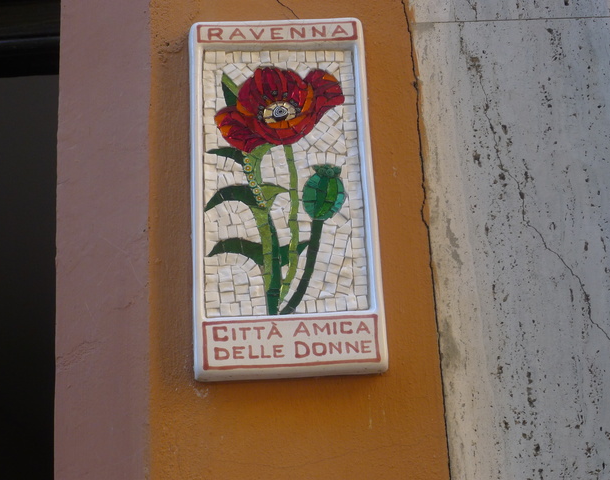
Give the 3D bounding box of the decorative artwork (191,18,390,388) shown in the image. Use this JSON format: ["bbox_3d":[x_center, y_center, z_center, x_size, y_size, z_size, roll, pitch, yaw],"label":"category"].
[{"bbox_3d":[-0.024,-0.054,1.426,0.200,0.415,0.030,-2,-22,-2],"label":"decorative artwork"}]

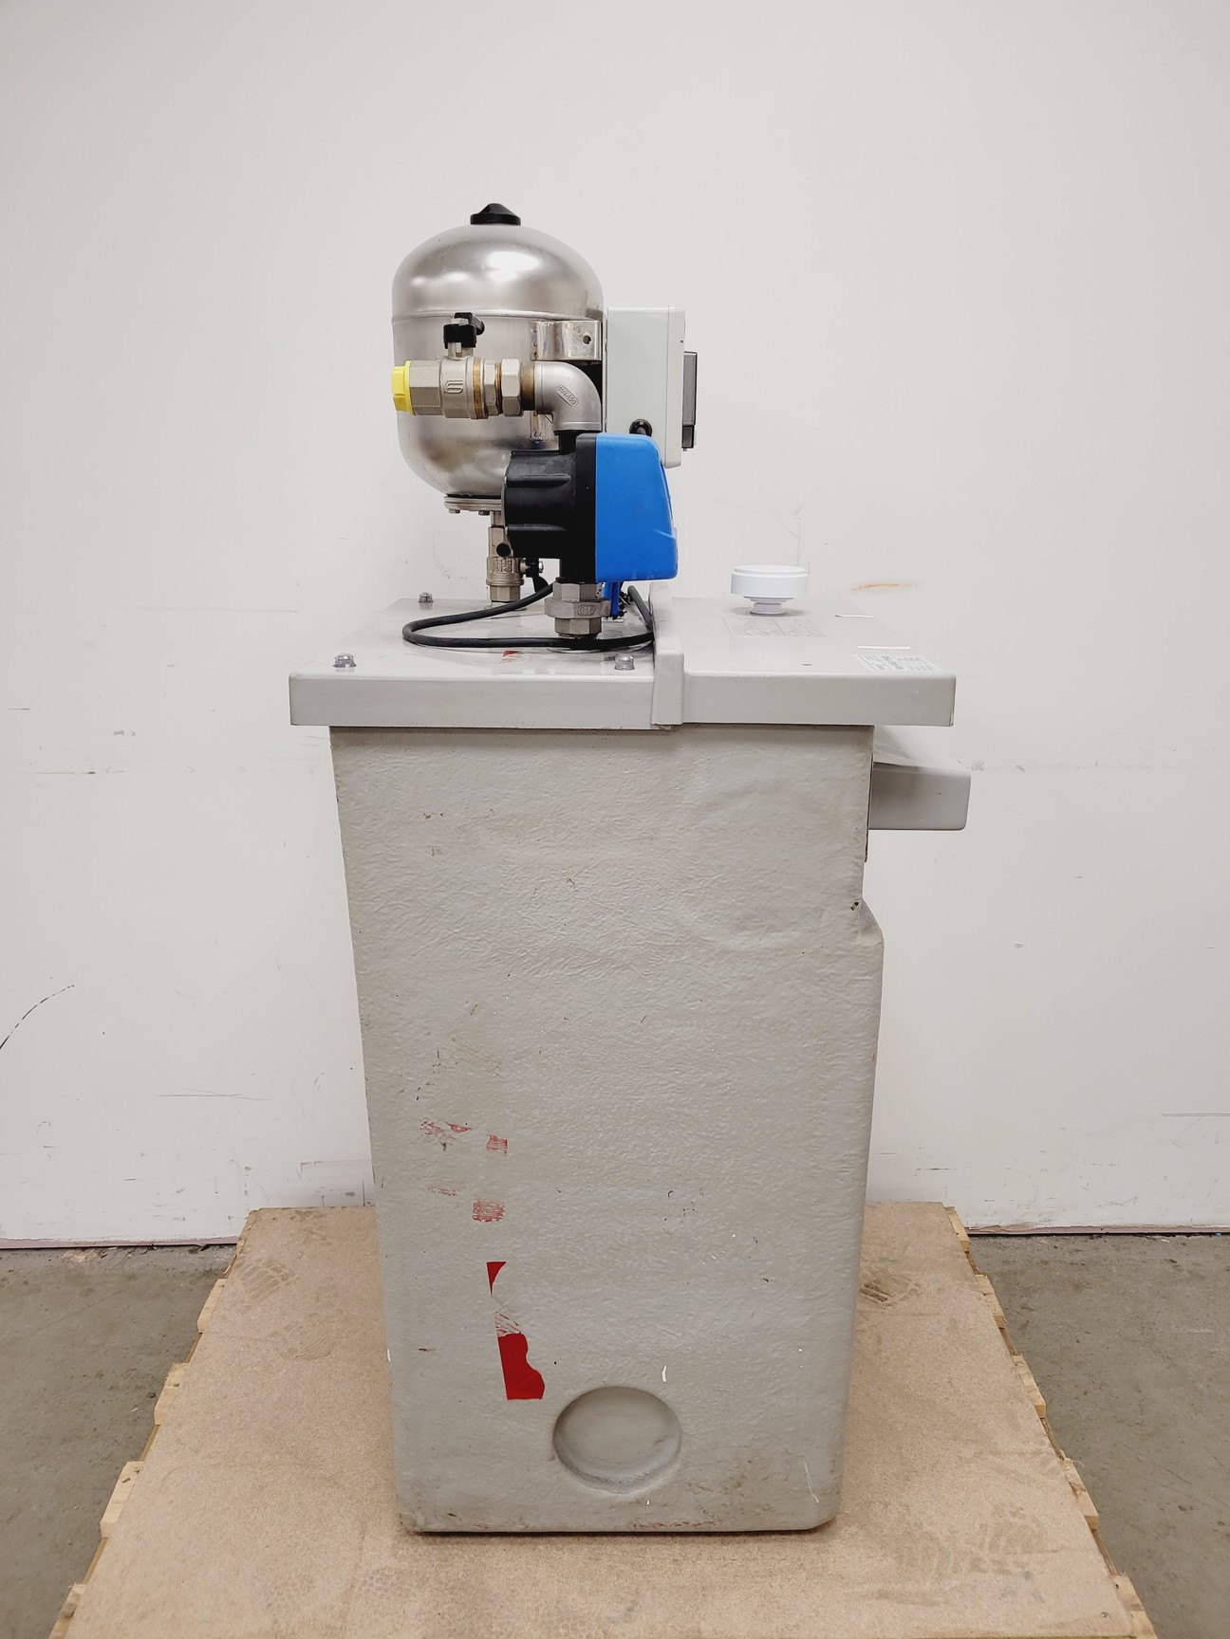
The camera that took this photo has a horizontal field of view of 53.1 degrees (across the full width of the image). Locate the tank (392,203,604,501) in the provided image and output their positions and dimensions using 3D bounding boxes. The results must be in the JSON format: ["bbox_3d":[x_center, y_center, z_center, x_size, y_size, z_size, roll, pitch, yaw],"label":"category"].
[{"bbox_3d":[-0.133,-0.528,1.406,0.239,0.319,0.239,0,17,0],"label":"tank"}]

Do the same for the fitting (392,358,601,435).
[{"bbox_3d":[-0.114,-0.404,1.177,0.199,0.074,0.059,0,17,0],"label":"fitting"}]

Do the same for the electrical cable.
[{"bbox_3d":[-0.088,-0.221,1.314,0.265,0.041,0.268,0,17,0],"label":"electrical cable"}]

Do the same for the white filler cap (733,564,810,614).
[{"bbox_3d":[0.182,-0.268,1.445,0.090,0.052,0.090,0,17,0],"label":"white filler cap"}]

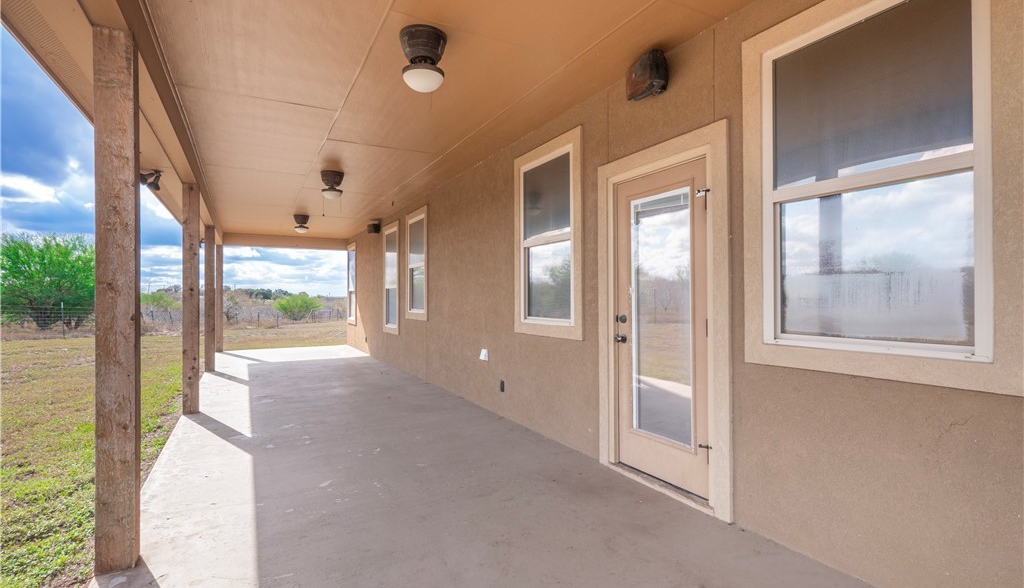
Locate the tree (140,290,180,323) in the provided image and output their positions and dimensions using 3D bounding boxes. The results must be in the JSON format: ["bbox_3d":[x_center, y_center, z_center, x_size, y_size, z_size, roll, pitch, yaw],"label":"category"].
[{"bbox_3d":[-24.787,0.872,33.000,2.900,2.300,2.800,0,0,-37],"label":"tree"}]

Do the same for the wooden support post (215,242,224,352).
[{"bbox_3d":[-6.984,0.118,11.333,0.145,2.530,0.145,0,0,-29],"label":"wooden support post"}]

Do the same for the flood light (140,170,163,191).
[{"bbox_3d":[-3.948,-1.244,5.138,0.220,0.210,0.300,0,0,-29],"label":"flood light"}]

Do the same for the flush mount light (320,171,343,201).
[{"bbox_3d":[-2.159,-1.307,5.709,0.248,0.335,0.248,0,0,-30],"label":"flush mount light"}]

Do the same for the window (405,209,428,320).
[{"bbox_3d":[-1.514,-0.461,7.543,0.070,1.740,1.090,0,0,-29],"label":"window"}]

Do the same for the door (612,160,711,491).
[{"bbox_3d":[0.992,0.209,3.148,0.060,2.040,0.810,0,0,-29],"label":"door"}]

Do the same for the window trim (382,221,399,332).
[{"bbox_3d":[-2.157,-0.266,8.588,0.080,1.973,1.041,0,0,-30],"label":"window trim"}]

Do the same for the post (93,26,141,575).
[{"bbox_3d":[-1.884,0.024,2.269,0.149,2.527,0.149,0,0,-30],"label":"post"}]

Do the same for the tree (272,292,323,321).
[{"bbox_3d":[-19.488,1.136,43.000,4.088,2.544,3.679,0,0,-24],"label":"tree"}]

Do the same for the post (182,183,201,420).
[{"bbox_3d":[-3.546,0.056,5.238,0.149,2.510,0.149,0,0,-30],"label":"post"}]

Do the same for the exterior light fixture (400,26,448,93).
[{"bbox_3d":[-0.533,-1.396,2.871,0.280,0.315,0.280,0,0,0],"label":"exterior light fixture"}]

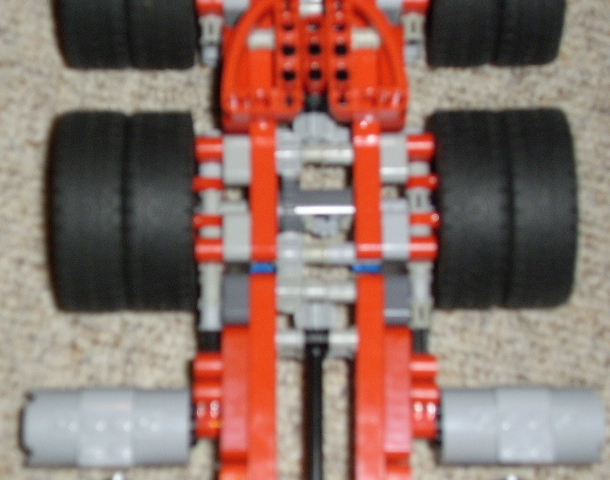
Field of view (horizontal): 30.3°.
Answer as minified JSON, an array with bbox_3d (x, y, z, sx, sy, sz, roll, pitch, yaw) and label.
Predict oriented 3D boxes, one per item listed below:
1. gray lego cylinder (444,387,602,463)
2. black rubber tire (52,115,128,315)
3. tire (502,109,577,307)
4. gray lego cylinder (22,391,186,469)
[{"bbox_3d":[0.063,0.056,0.339,0.048,0.024,0.024,0,80,0],"label":"gray lego cylinder"},{"bbox_3d":[-0.064,-0.009,0.357,0.020,0.062,0.062,0,80,0],"label":"black rubber tire"},{"bbox_3d":[0.069,-0.010,0.357,0.020,0.062,0.062,0,80,0],"label":"tire"},{"bbox_3d":[-0.057,0.056,0.339,0.048,0.024,0.024,0,80,0],"label":"gray lego cylinder"}]

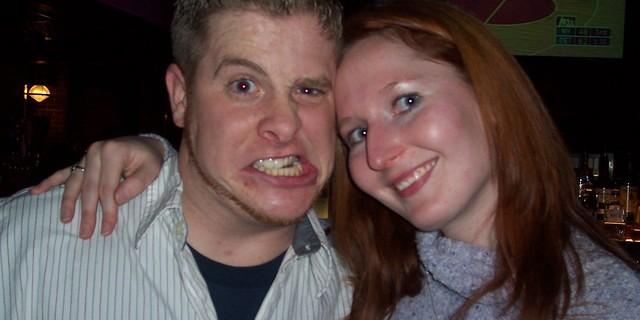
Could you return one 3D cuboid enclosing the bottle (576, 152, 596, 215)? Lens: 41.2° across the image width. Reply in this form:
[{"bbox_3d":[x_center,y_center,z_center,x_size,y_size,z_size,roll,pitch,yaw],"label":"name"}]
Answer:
[{"bbox_3d":[1.253,0.115,4.000,0.083,0.300,0.083,0,0,0],"label":"bottle"}]

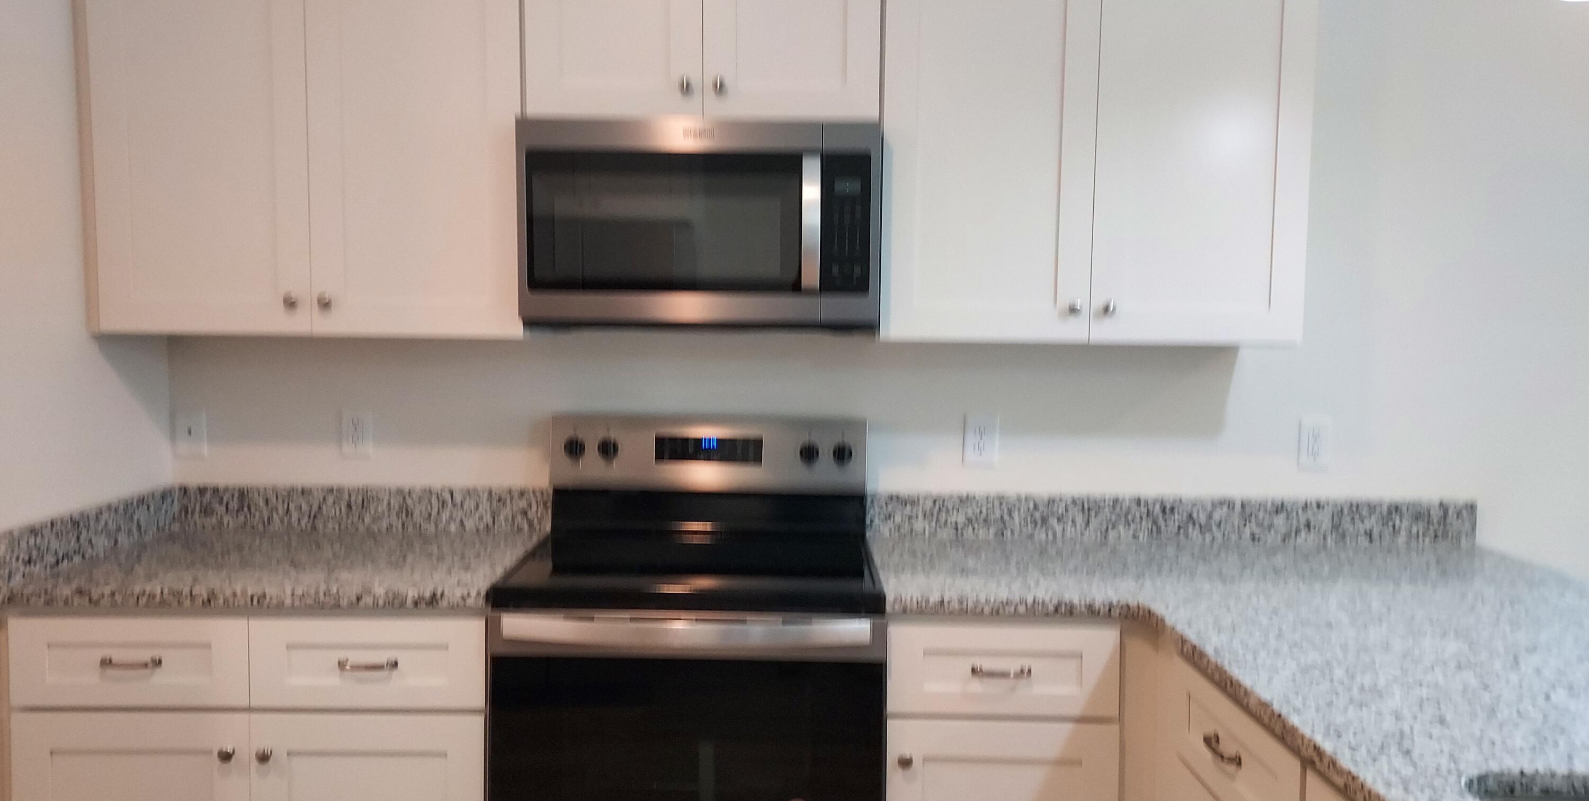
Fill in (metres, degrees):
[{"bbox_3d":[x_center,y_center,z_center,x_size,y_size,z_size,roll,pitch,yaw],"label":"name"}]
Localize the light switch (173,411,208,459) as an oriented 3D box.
[{"bbox_3d":[-1.484,0.086,2.707,0.079,0.120,0.010,1,4,0],"label":"light switch"}]

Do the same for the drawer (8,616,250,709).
[{"bbox_3d":[-1.277,0.488,2.323,0.461,0.177,0.455,1,4,0],"label":"drawer"}]

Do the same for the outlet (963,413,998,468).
[{"bbox_3d":[0.458,0.098,2.701,0.083,0.124,0.010,1,4,0],"label":"outlet"}]

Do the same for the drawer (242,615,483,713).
[{"bbox_3d":[-0.820,0.493,2.321,0.454,0.177,0.455,1,4,0],"label":"drawer"}]

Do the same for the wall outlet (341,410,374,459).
[{"bbox_3d":[-1.074,0.084,2.705,0.080,0.120,0.010,1,4,0],"label":"wall outlet"}]

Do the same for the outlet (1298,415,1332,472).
[{"bbox_3d":[1.276,0.105,2.699,0.083,0.124,0.010,1,4,0],"label":"outlet"}]

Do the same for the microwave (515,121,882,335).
[{"bbox_3d":[-0.197,-0.378,2.474,0.760,0.428,0.395,1,4,0],"label":"microwave"}]

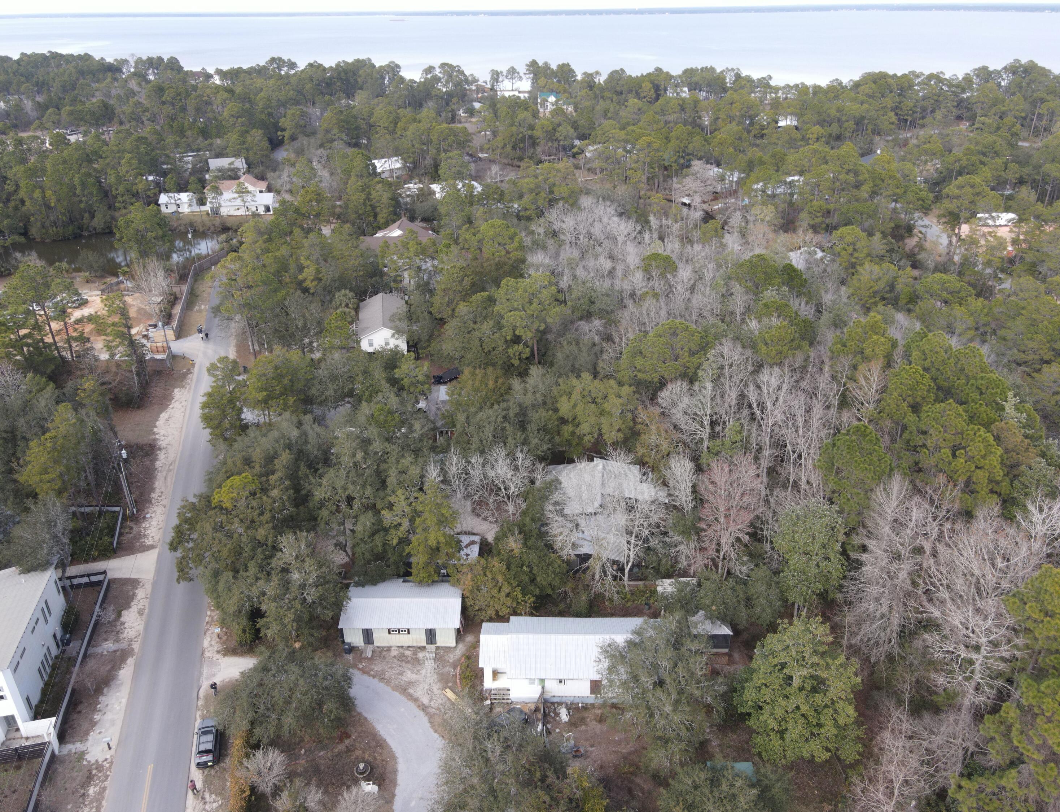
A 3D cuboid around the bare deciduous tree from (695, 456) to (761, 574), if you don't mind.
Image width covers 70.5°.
[{"bbox_3d":[20.646,12.083,78.459,6.763,14.719,6.564,0,28,0],"label":"bare deciduous tree"}]

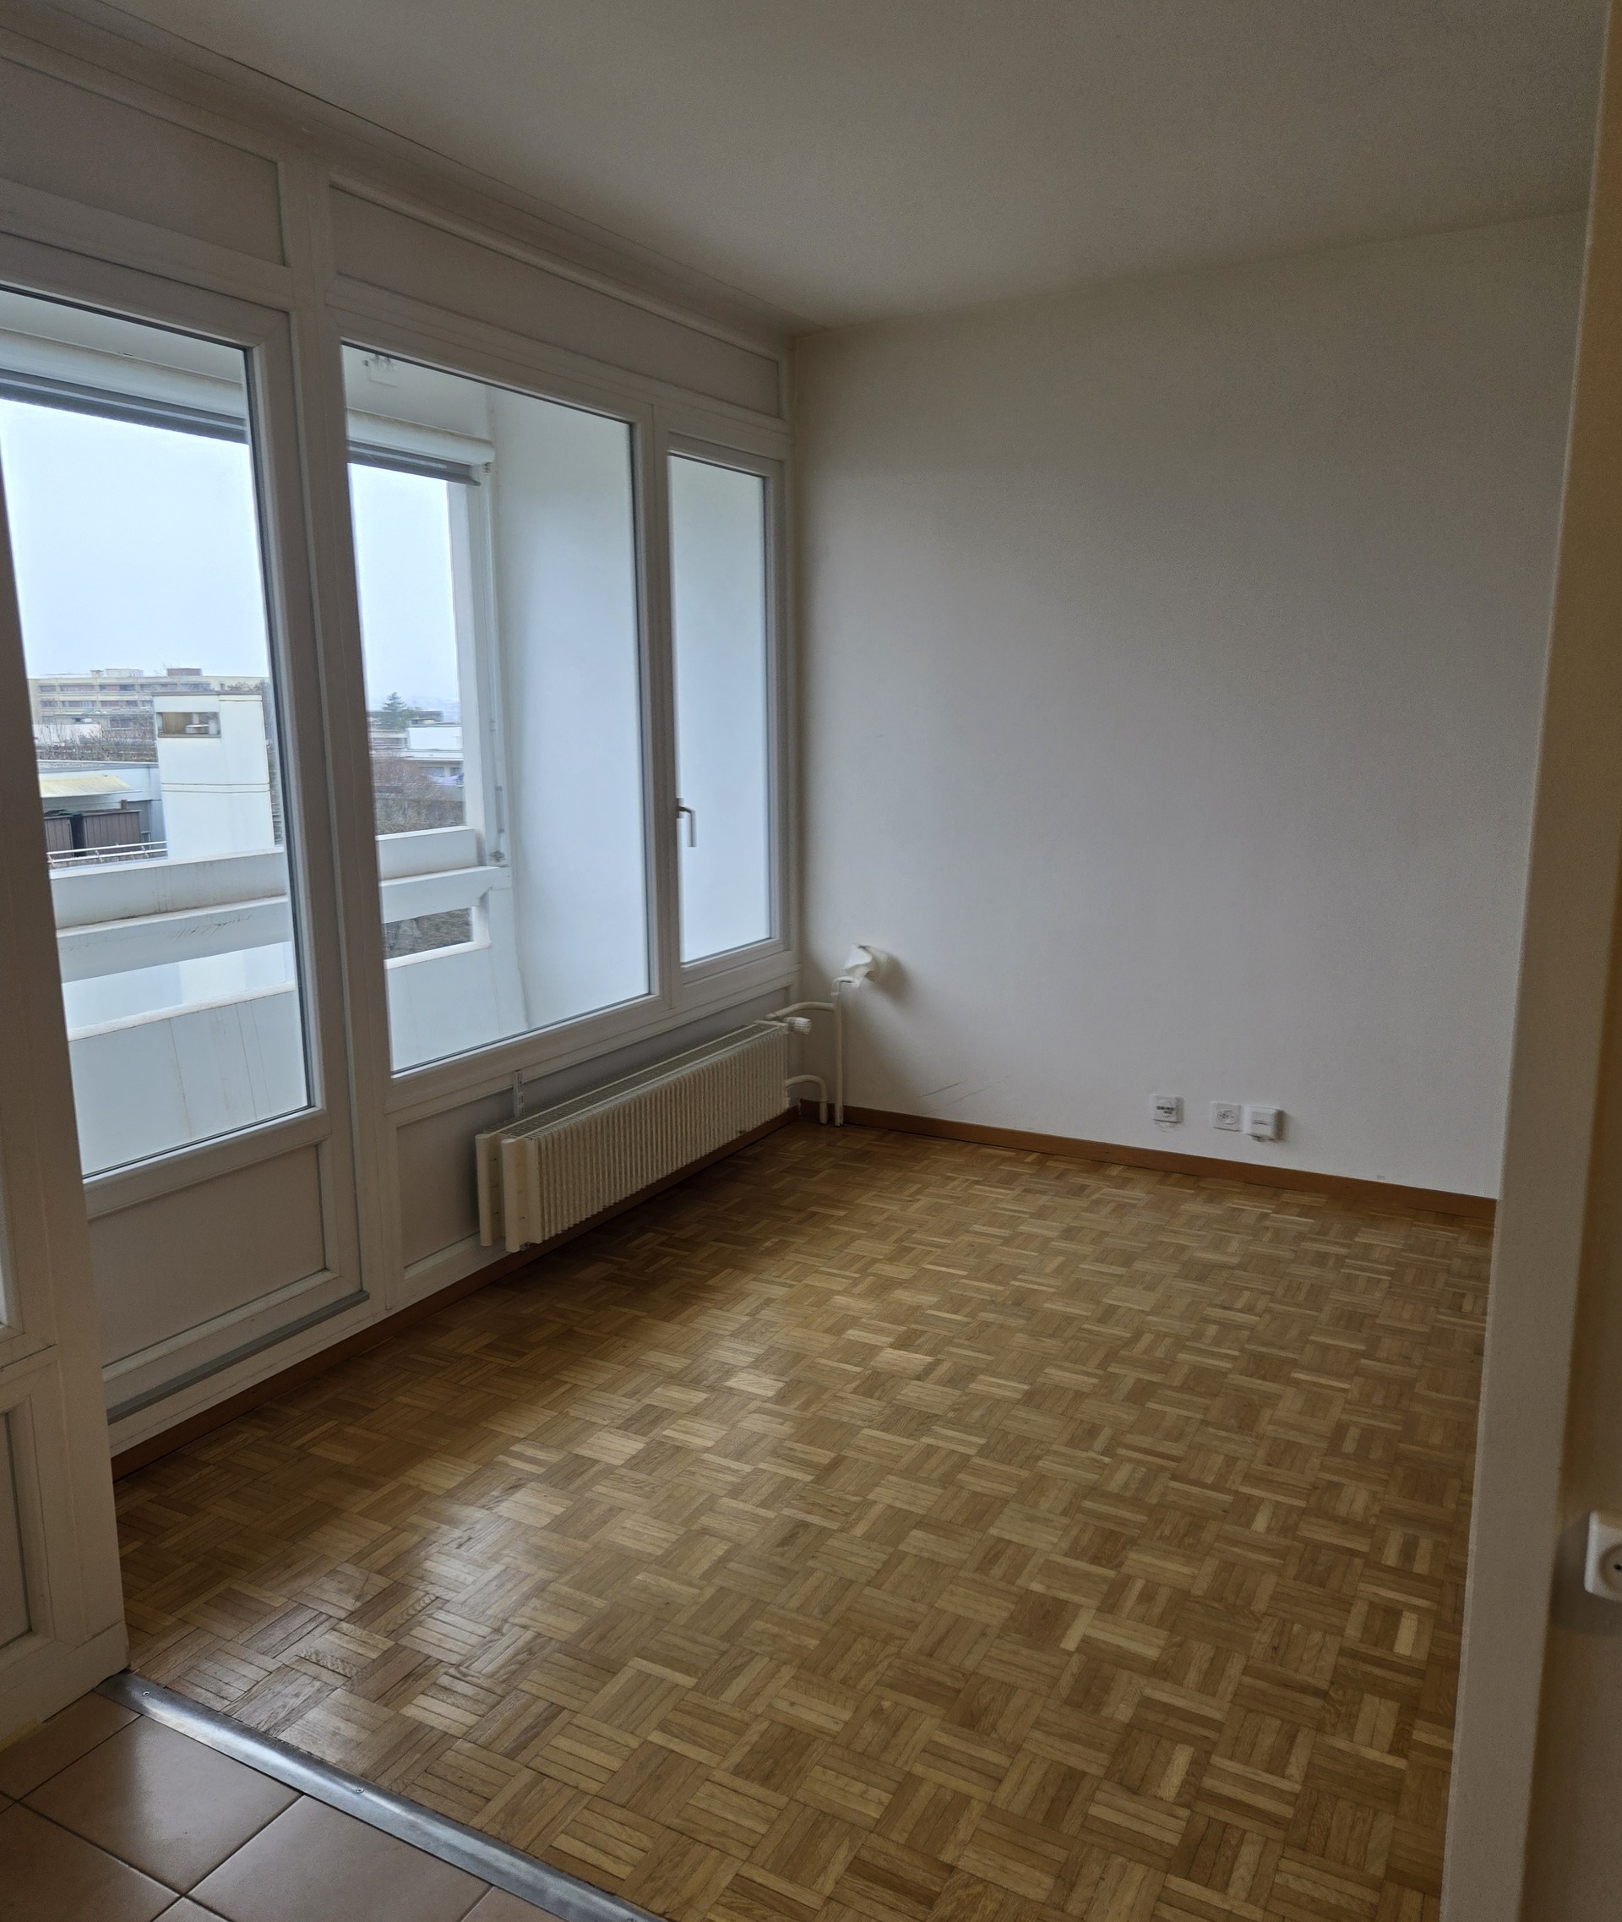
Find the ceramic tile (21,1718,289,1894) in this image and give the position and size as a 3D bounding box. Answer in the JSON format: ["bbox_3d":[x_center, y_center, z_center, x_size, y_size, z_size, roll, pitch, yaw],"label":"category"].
[{"bbox_3d":[-0.890,1.156,1.975,0.333,0.012,0.194,5,12,28],"label":"ceramic tile"}]

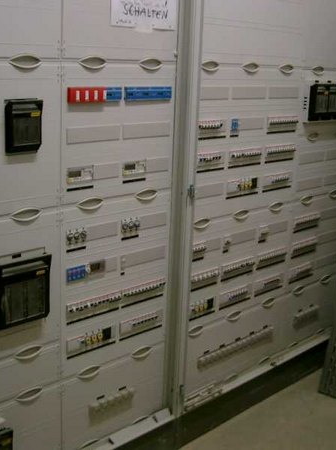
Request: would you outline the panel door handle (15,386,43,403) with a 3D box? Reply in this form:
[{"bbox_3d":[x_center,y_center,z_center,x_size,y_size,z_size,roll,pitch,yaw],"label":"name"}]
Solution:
[{"bbox_3d":[-0.447,0.549,2.073,0.021,0.045,0.110,16,20,42],"label":"panel door handle"}]

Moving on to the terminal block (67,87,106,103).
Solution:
[{"bbox_3d":[-0.252,-0.407,2.012,0.022,0.047,0.143,16,20,43],"label":"terminal block"}]

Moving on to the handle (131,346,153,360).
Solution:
[{"bbox_3d":[-0.095,0.481,2.413,0.021,0.045,0.110,16,20,42],"label":"handle"}]

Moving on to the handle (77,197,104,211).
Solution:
[{"bbox_3d":[-0.251,-0.069,2.116,0.020,0.036,0.103,16,20,43],"label":"handle"}]

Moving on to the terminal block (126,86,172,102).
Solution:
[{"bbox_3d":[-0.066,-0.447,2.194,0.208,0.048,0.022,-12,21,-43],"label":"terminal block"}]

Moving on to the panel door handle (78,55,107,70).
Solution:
[{"bbox_3d":[-0.229,-0.499,1.975,0.021,0.045,0.110,16,20,42],"label":"panel door handle"}]

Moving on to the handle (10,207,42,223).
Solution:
[{"bbox_3d":[-0.420,-0.031,1.920,0.021,0.045,0.110,16,20,42],"label":"handle"}]

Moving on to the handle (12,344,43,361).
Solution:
[{"bbox_3d":[-0.440,0.406,2.034,0.021,0.045,0.110,16,20,42],"label":"handle"}]

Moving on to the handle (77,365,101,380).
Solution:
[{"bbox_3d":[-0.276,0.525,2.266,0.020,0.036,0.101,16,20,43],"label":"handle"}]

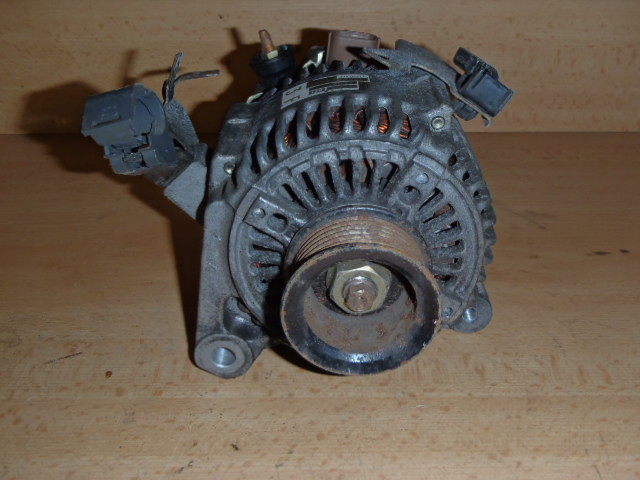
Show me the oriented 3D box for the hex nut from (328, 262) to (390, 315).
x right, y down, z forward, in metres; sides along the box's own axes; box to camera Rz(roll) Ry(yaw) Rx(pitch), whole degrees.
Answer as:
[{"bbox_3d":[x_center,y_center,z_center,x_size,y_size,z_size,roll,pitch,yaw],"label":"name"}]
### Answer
[{"bbox_3d":[0.016,0.018,0.291,0.028,0.028,0.011,0,31,0],"label":"hex nut"}]

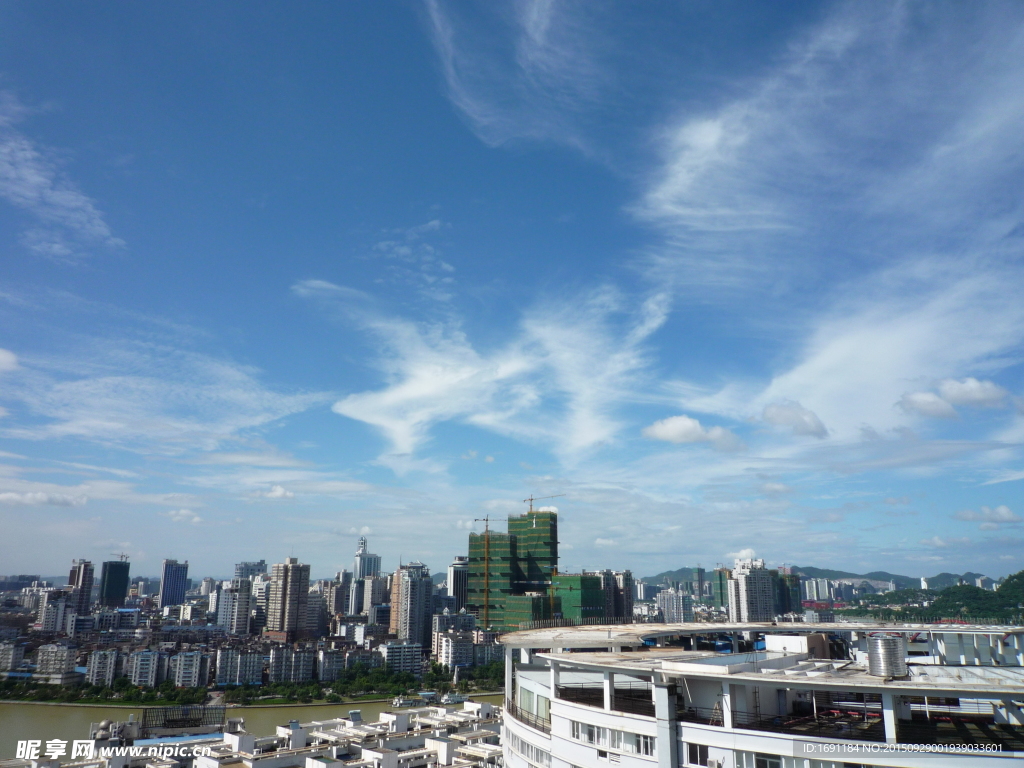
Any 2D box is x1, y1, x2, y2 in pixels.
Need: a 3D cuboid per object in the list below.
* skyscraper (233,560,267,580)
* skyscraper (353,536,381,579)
[{"bbox_3d":[-296.110,247.170,831.670,22.040,97.600,26.740,-12,-19,39],"label":"skyscraper"},{"bbox_3d":[-248.080,337.420,1276.820,37.590,146.860,24.140,11,-18,-35],"label":"skyscraper"}]

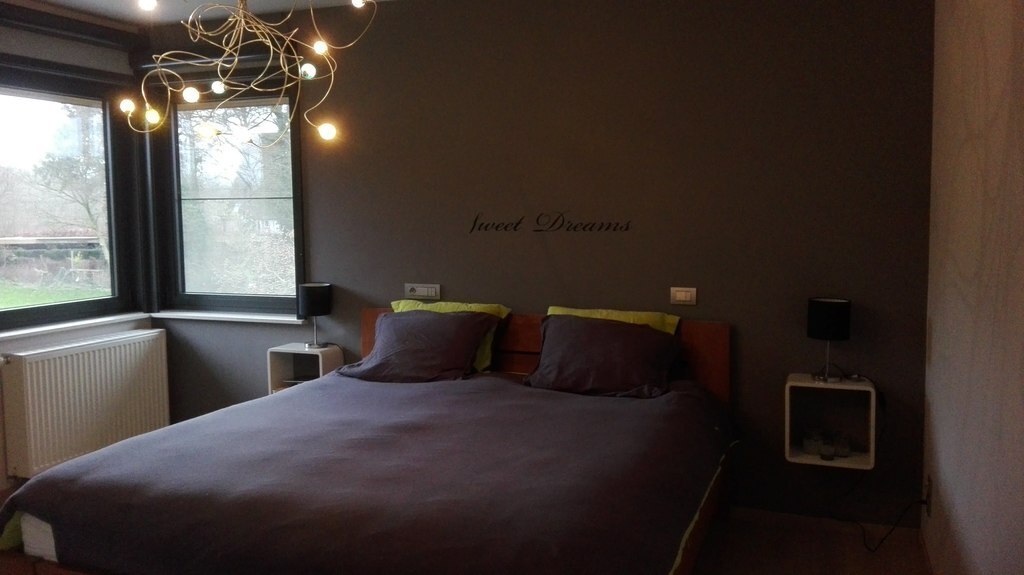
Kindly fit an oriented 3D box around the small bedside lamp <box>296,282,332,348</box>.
[{"bbox_3d":[-1.073,0.156,4.006,0.175,0.345,0.175,1,5,21],"label":"small bedside lamp"}]

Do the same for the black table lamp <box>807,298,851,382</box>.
[{"bbox_3d":[1.339,0.215,3.099,0.176,0.345,0.176,1,5,21],"label":"black table lamp"}]

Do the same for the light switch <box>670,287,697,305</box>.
[{"bbox_3d":[0.796,0.042,3.396,0.117,0.081,0.012,1,5,21],"label":"light switch"}]

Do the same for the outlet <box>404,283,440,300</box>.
[{"bbox_3d":[-0.471,0.022,3.873,0.209,0.081,0.012,1,5,21],"label":"outlet"}]

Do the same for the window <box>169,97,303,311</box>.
[{"bbox_3d":[-1.669,-0.485,4.398,0.950,1.250,0.120,1,5,21],"label":"window"}]

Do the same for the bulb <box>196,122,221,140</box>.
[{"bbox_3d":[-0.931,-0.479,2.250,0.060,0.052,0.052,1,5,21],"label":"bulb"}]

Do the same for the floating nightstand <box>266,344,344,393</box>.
[{"bbox_3d":[-1.139,0.508,4.064,0.352,0.346,0.204,1,5,21],"label":"floating nightstand"}]

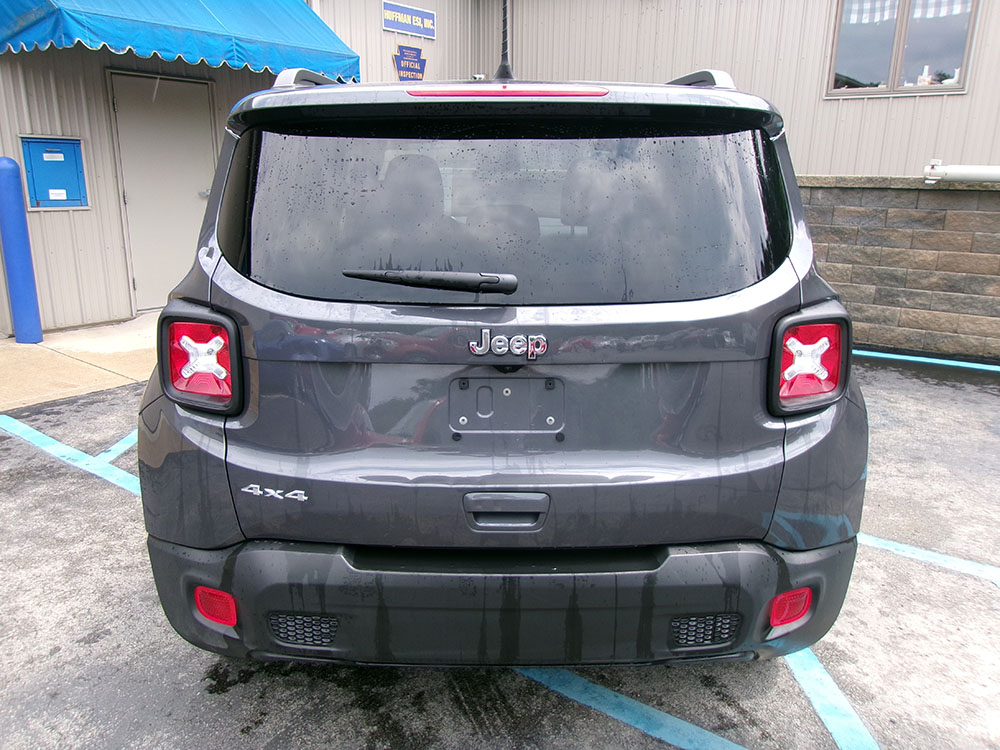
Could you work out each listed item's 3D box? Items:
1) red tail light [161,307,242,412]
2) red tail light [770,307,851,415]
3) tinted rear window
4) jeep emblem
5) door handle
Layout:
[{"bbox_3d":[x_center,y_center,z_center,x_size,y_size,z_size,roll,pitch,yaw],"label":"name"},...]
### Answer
[{"bbox_3d":[-0.653,-0.043,1.706,0.200,0.225,0.135,2,11,8],"label":"red tail light"},{"bbox_3d":[0.669,-0.036,1.708,0.200,0.225,0.135,-2,11,-8],"label":"red tail light"},{"bbox_3d":[0.011,-0.346,1.702,1.285,0.415,0.140,0,-5,0],"label":"tinted rear window"},{"bbox_3d":[0.015,-0.061,1.581,0.158,0.064,0.012,0,8,0],"label":"jeep emblem"},{"bbox_3d":[0.014,0.287,1.651,0.178,0.087,0.035,0,14,0],"label":"door handle"}]

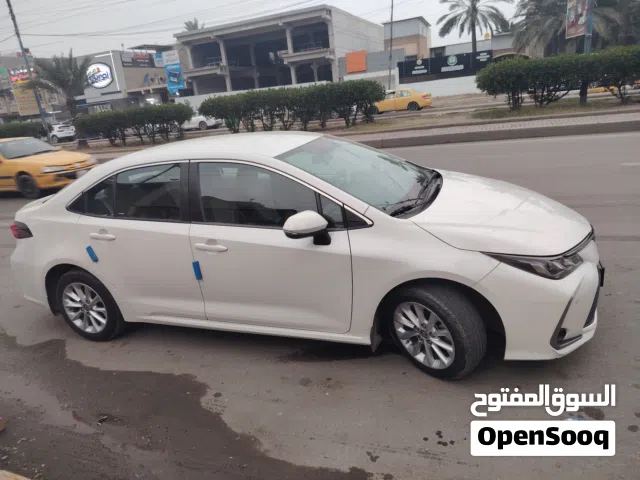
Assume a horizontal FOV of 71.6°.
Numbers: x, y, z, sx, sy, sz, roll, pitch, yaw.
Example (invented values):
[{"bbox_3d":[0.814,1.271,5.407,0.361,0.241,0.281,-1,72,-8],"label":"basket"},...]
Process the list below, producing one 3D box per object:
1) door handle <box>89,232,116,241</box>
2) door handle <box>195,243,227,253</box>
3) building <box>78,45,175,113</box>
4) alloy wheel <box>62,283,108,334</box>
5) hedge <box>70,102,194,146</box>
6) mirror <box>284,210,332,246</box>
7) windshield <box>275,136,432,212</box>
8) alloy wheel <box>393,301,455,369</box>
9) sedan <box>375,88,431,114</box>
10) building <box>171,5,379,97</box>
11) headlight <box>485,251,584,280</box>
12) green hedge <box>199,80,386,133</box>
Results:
[{"bbox_3d":[-1.562,-0.025,3.197,0.245,0.045,0.055,5,21,20],"label":"door handle"},{"bbox_3d":[-0.706,0.051,2.879,0.245,0.045,0.055,5,21,20],"label":"door handle"},{"bbox_3d":[-20.820,-18.043,53.713,13.500,8.800,6.500,0,19,21],"label":"building"},{"bbox_3d":[-1.865,0.522,3.661,0.440,0.440,0.190,0,20,22],"label":"alloy wheel"},{"bbox_3d":[-10.156,-6.110,23.984,7.900,1.780,1.400,0,19,21],"label":"hedge"},{"bbox_3d":[-0.080,-0.072,2.511,0.200,0.210,0.230,0,20,22],"label":"mirror"},{"bbox_3d":[0.363,-0.552,3.260,1.050,0.160,1.370,23,26,12],"label":"windshield"},{"bbox_3d":[0.671,0.536,2.664,0.190,0.440,0.440,-21,23,-37],"label":"alloy wheel"},{"bbox_3d":[5.176,-9.293,29.492,4.400,1.460,1.720,0,19,21],"label":"sedan"},{"bbox_3d":[-3.605,-20.304,53.516,17.900,9.300,19.000,0,19,21],"label":"building"},{"bbox_3d":[1.186,0.113,2.452,0.540,0.190,0.320,0,20,22],"label":"headlight"},{"bbox_3d":[-1.581,-6.039,20.652,9.000,1.780,1.400,0,19,21],"label":"green hedge"}]

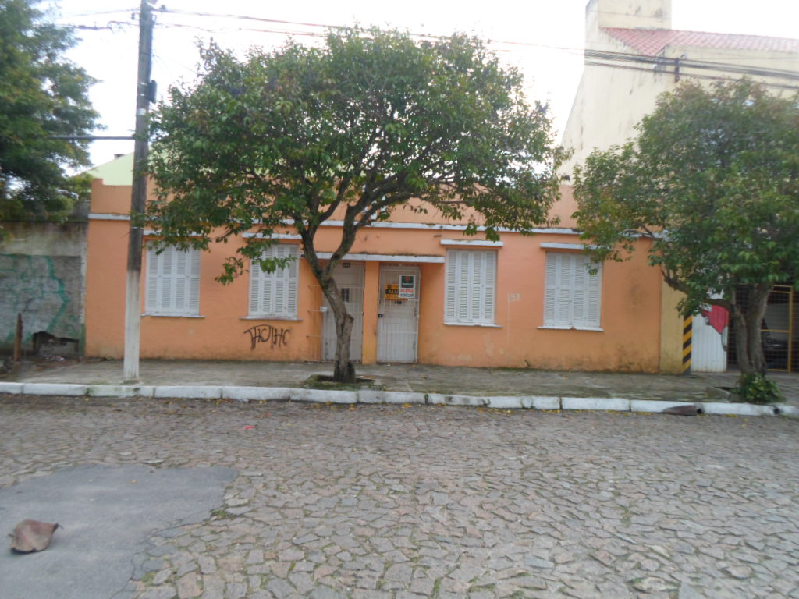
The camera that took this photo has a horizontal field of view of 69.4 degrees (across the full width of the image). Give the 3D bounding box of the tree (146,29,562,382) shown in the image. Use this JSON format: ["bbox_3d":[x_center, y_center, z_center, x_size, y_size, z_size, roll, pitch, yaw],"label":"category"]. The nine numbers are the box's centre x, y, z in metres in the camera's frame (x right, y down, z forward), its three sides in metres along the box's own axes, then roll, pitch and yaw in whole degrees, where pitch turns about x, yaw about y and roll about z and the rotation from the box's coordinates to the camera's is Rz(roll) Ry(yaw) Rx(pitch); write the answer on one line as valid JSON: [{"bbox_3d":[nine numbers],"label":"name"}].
[{"bbox_3d":[-0.740,-1.500,9.550,6.700,5.800,6.000,2,0,0],"label":"tree"}]

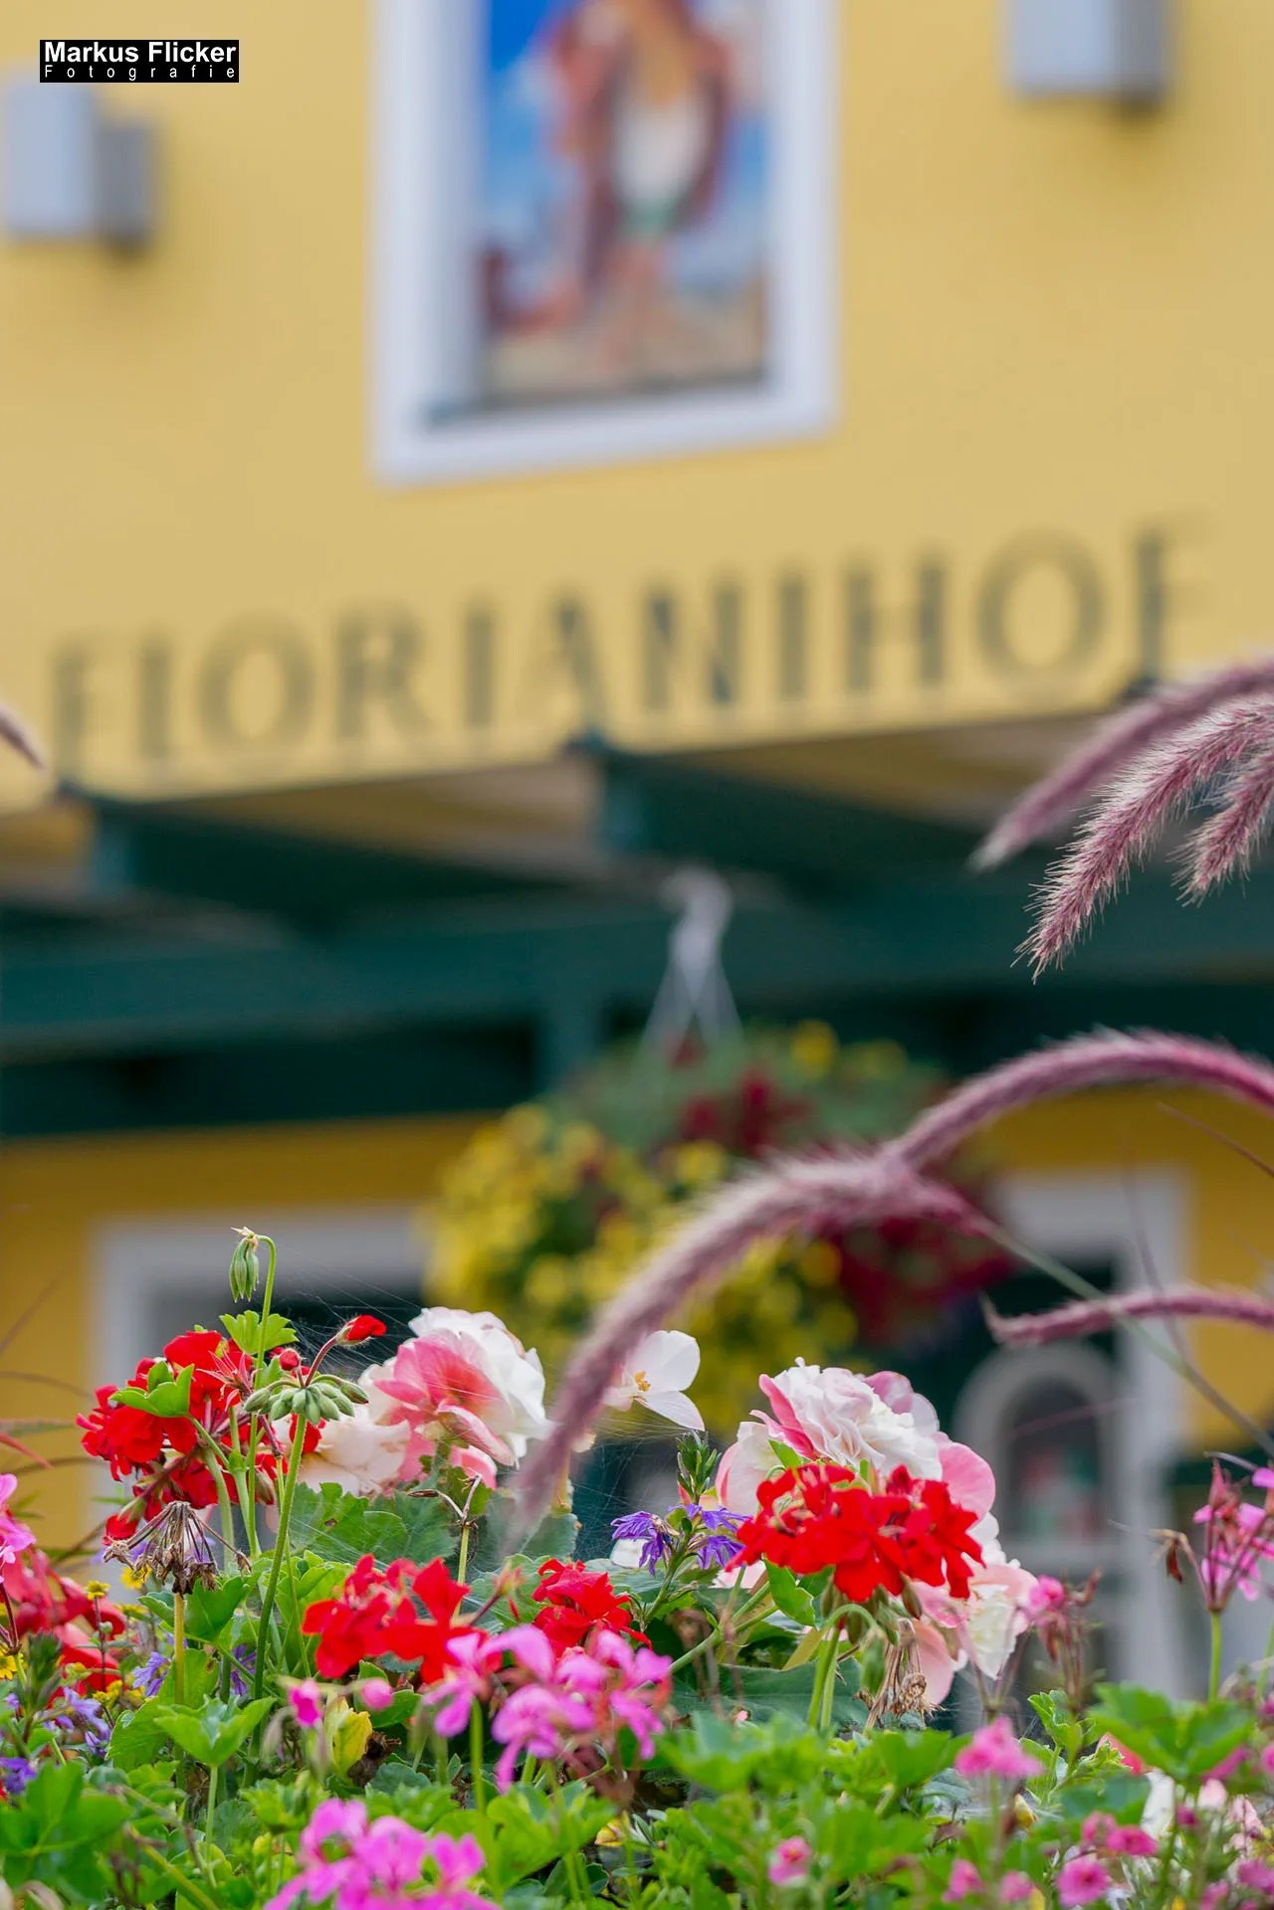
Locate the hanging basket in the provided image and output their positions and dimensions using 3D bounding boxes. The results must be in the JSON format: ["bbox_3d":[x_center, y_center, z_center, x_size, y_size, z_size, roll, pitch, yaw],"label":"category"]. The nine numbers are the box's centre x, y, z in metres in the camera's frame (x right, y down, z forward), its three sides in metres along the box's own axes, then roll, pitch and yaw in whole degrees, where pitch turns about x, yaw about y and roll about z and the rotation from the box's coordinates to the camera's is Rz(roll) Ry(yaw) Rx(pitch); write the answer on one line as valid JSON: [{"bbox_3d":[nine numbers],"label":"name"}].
[{"bbox_3d":[0.122,0.407,7.100,0.840,0.570,0.800,-1,-6,0],"label":"hanging basket"}]

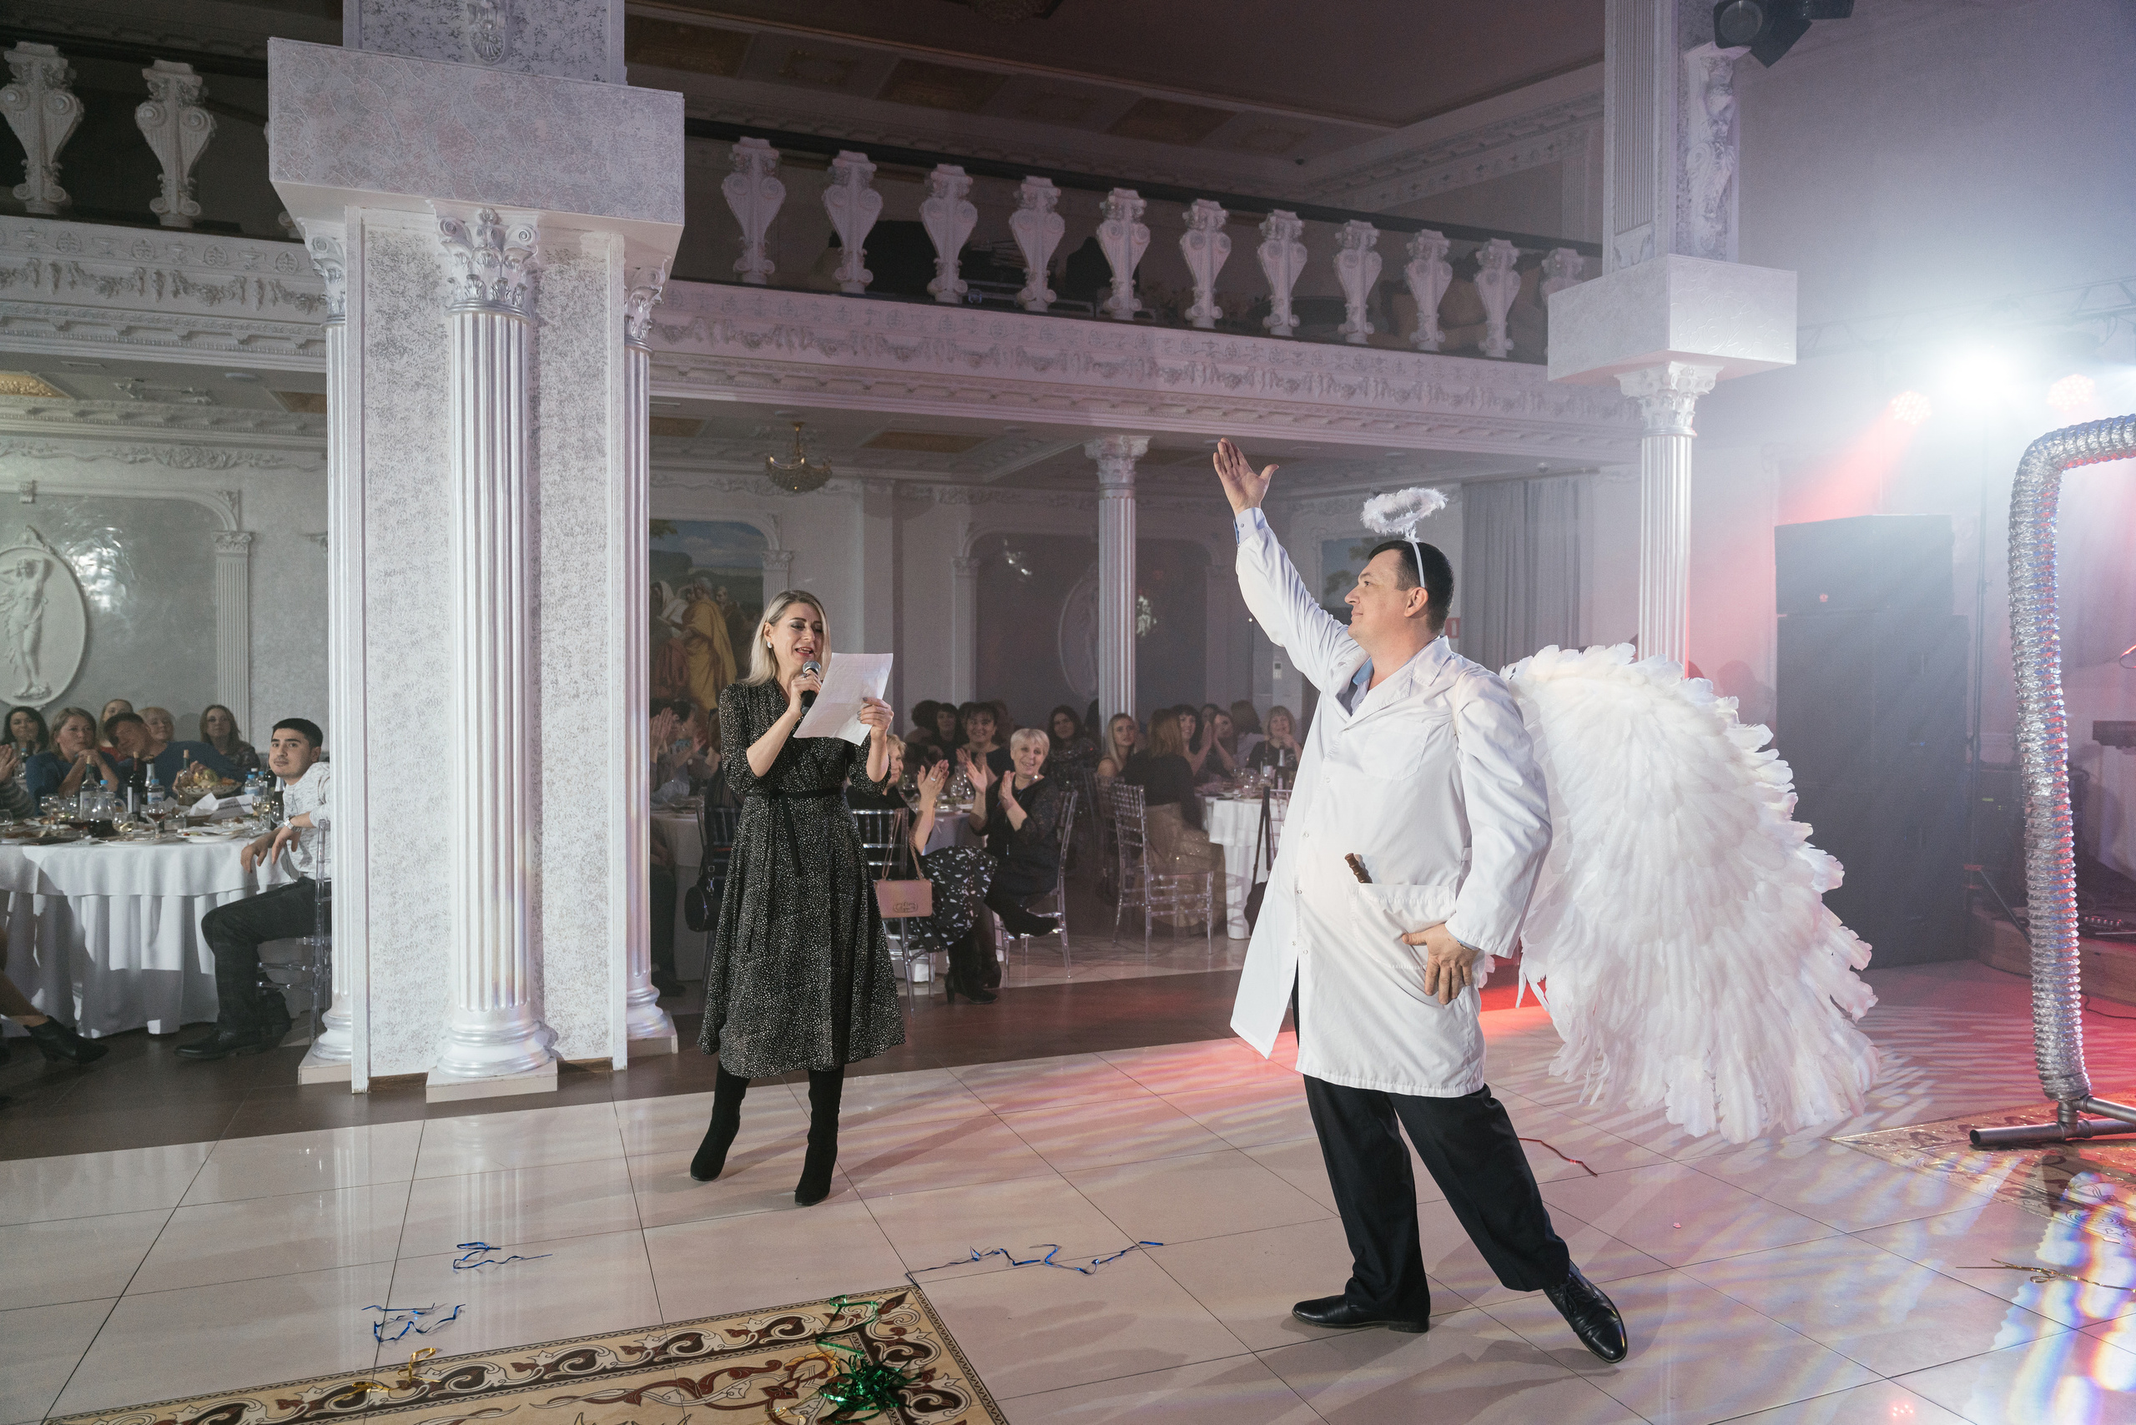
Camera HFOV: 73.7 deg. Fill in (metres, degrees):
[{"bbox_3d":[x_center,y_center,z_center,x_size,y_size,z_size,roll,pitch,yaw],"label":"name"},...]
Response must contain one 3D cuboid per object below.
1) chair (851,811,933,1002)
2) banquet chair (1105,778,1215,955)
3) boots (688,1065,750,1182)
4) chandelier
[{"bbox_3d":[-0.860,0.862,6.400,0.410,0.900,0.450,0,2,9],"label":"chair"},{"bbox_3d":[0.497,0.822,7.644,0.460,0.910,0.440,-1,2,-21],"label":"banquet chair"},{"bbox_3d":[-1.055,1.160,4.310,0.150,0.430,0.260,0,2,7],"label":"boots"},{"bbox_3d":[-1.944,-1.841,10.300,0.490,0.520,0.490,-1,2,-21],"label":"chandelier"}]

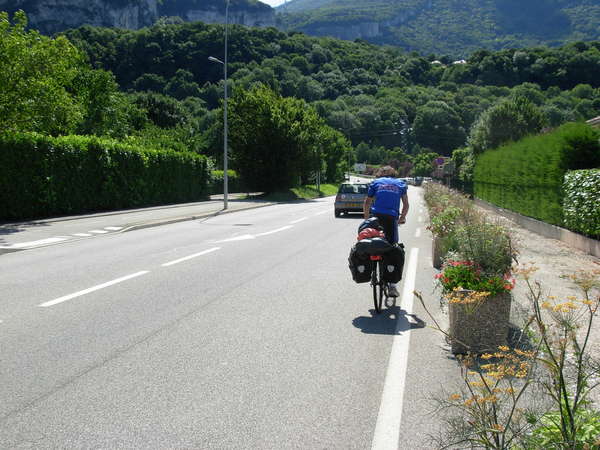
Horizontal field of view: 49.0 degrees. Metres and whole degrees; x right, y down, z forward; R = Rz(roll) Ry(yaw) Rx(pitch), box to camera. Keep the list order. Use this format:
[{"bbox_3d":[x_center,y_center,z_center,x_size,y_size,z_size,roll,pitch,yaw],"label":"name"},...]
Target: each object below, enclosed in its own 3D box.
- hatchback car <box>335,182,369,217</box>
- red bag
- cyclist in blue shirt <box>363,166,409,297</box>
[{"bbox_3d":[2.495,-1.075,27.314,1.630,1.390,3.750,1,4,11],"label":"hatchback car"},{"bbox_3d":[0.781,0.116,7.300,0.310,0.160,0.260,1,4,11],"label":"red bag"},{"bbox_3d":[1.030,0.087,7.840,0.560,1.560,0.900,1,4,11],"label":"cyclist in blue shirt"}]

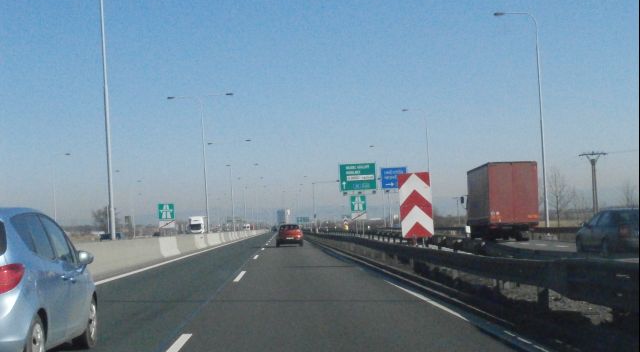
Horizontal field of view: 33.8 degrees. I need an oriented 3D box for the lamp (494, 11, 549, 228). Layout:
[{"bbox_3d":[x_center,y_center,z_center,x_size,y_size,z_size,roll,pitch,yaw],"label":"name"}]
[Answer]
[{"bbox_3d":[12.491,-3.238,65.000,2.700,13.700,0.350,-3,-3,3],"label":"lamp"}]

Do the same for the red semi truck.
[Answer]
[{"bbox_3d":[10.556,1.553,62.746,2.550,4.000,16.200,-3,-2,3],"label":"red semi truck"}]

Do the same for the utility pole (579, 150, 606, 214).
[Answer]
[{"bbox_3d":[33.863,1.640,129.778,3.450,9.300,0.700,-3,-3,6],"label":"utility pole"}]

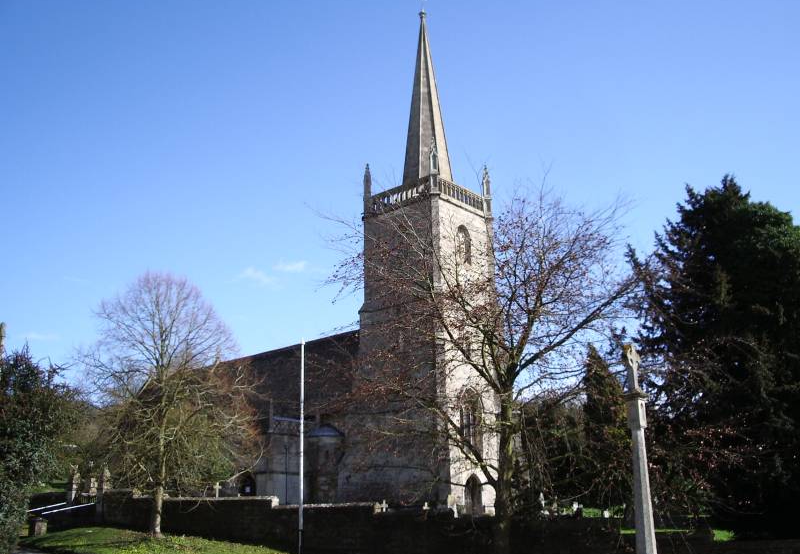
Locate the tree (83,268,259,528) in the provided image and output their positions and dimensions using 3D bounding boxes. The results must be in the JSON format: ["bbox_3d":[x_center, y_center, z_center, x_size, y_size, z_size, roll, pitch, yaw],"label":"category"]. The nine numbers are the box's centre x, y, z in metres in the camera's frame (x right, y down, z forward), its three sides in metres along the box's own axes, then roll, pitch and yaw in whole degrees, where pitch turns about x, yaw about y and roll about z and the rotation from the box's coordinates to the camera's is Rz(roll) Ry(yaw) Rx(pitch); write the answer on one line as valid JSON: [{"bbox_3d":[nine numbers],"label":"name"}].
[{"bbox_3d":[-9.006,4.762,31.881,6.900,10.273,6.900,-14,-20,40],"label":"tree"}]

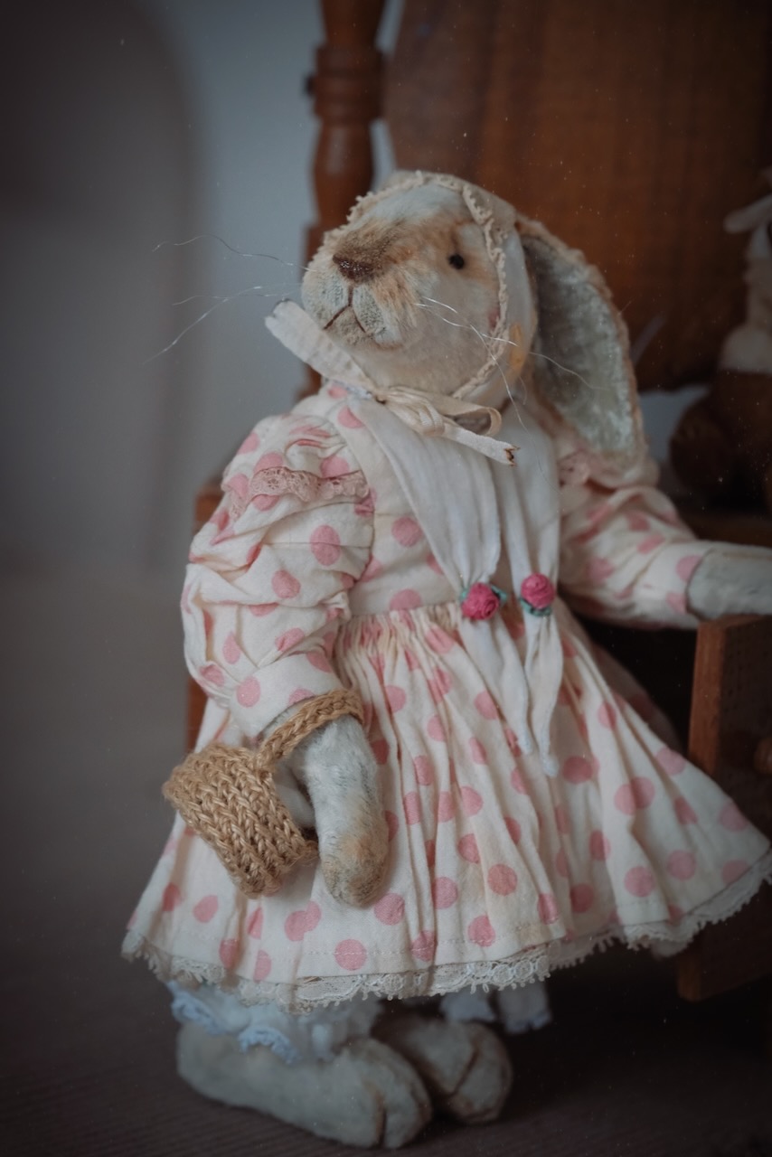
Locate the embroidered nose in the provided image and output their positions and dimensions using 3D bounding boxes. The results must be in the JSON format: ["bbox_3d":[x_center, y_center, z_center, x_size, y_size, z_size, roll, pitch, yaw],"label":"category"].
[{"bbox_3d":[-0.010,-0.097,0.902,0.013,0.009,0.005,10,-2,34],"label":"embroidered nose"}]

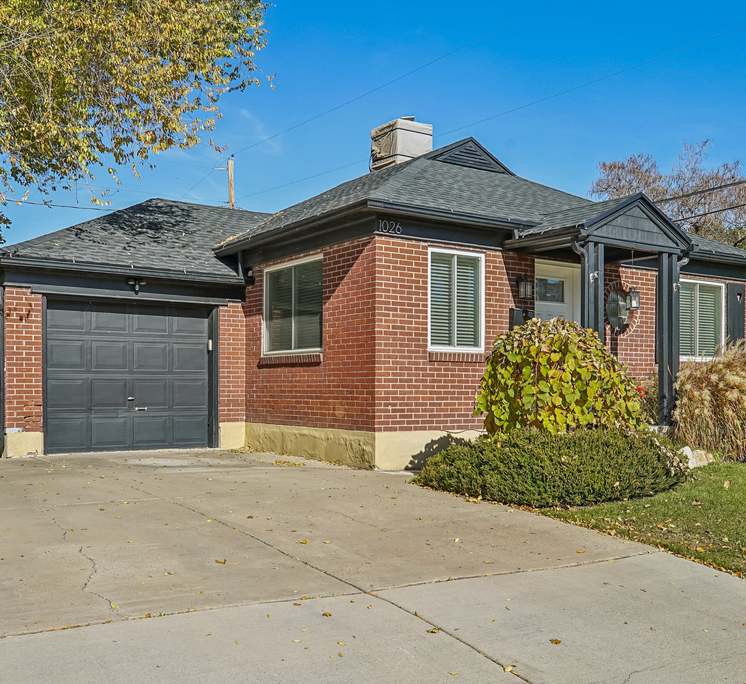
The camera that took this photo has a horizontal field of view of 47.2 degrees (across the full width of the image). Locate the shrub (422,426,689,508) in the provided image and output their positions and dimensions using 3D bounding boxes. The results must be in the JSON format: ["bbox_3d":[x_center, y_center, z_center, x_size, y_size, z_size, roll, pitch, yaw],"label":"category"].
[{"bbox_3d":[1.965,1.229,9.042,2.650,0.640,1.750,2,-4,-34],"label":"shrub"}]

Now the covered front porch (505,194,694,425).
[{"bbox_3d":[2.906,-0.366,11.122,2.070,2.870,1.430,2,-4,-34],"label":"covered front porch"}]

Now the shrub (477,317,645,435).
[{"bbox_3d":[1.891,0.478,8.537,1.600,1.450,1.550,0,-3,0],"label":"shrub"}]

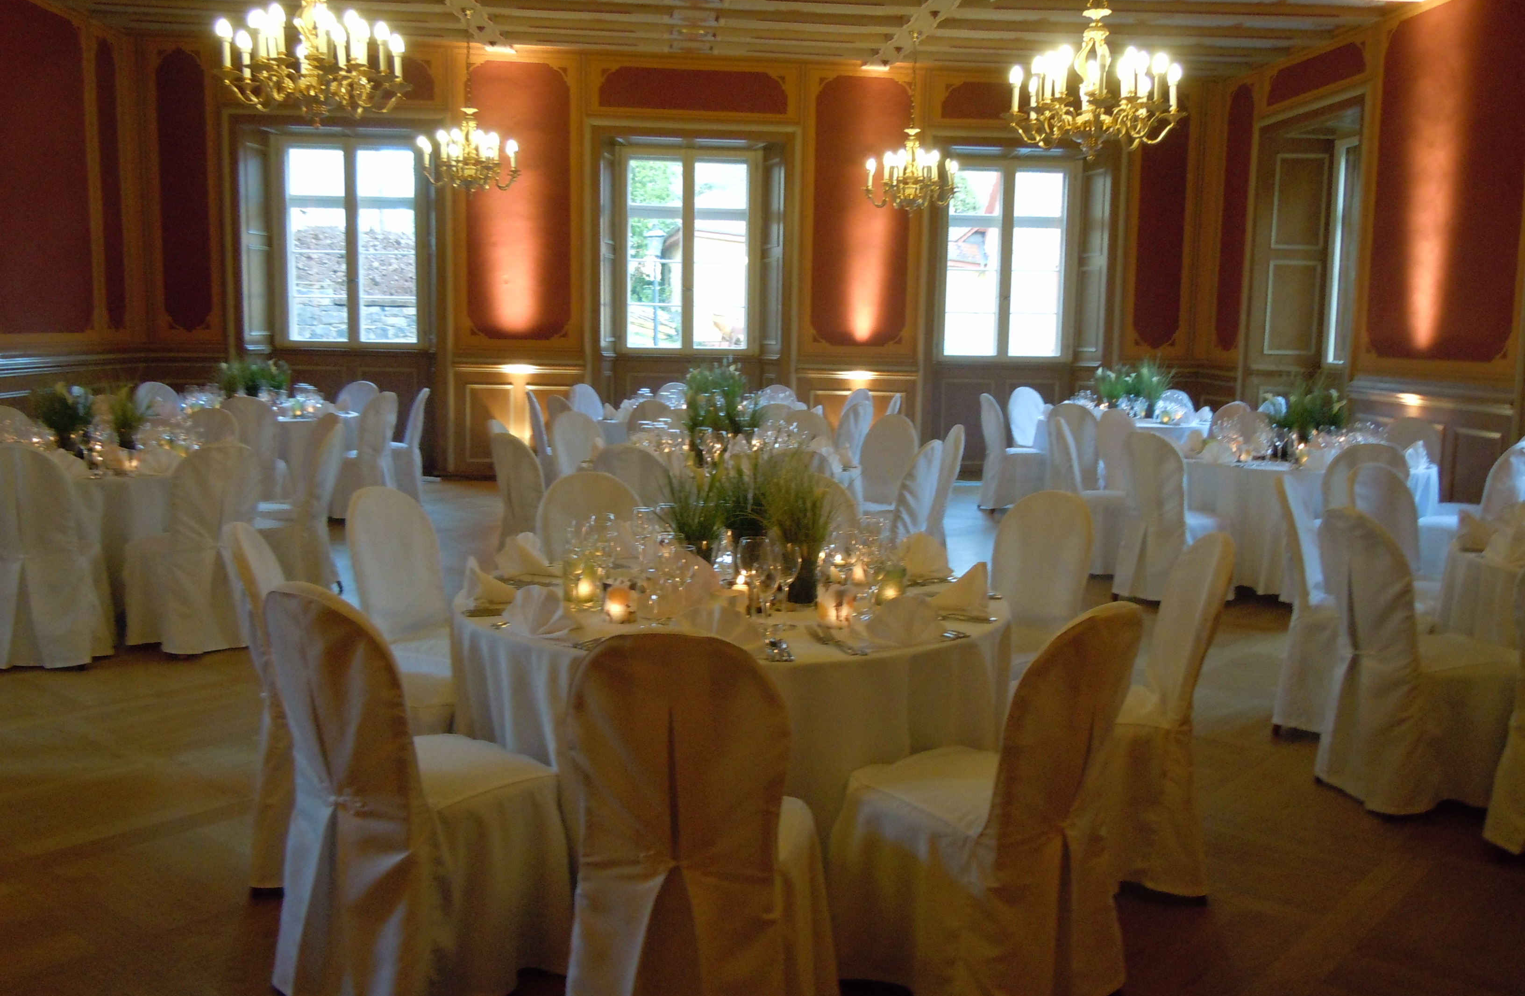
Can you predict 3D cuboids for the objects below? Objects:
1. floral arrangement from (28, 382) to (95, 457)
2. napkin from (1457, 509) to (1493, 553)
[{"bbox_3d":[-3.759,-0.408,7.067,0.345,0.396,0.325,-3,8,-26],"label":"floral arrangement"},{"bbox_3d":[2.603,0.125,4.798,0.125,0.125,0.180,4,8,22],"label":"napkin"}]

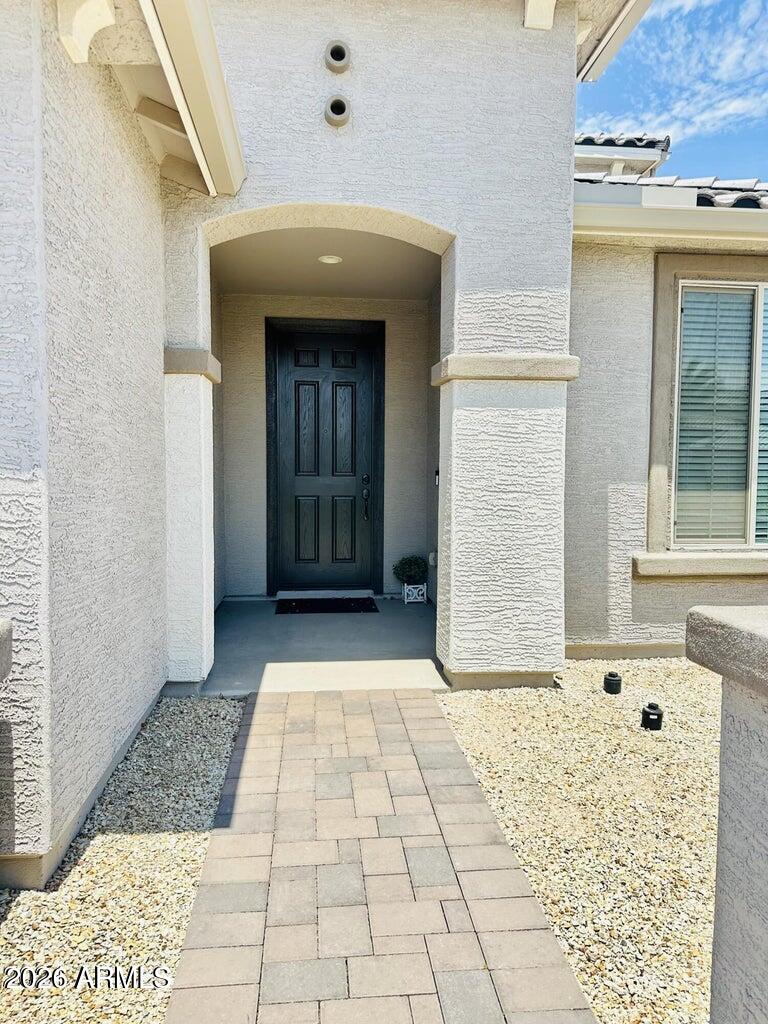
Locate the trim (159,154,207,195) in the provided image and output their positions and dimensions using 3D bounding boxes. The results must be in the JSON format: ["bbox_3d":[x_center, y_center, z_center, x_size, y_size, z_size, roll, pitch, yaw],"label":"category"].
[{"bbox_3d":[-1.047,-1.785,3.752,0.285,0.125,0.040,21,2,-7],"label":"trim"}]

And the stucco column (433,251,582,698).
[{"bbox_3d":[0.710,-0.261,4.317,0.760,2.545,0.550,0,4,-6],"label":"stucco column"}]

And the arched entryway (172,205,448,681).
[{"bbox_3d":[-0.417,-0.338,4.181,1.600,2.695,0.490,0,4,-6],"label":"arched entryway"}]

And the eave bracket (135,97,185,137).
[{"bbox_3d":[-1.017,-1.820,3.307,0.255,0.195,0.060,0,3,-6],"label":"eave bracket"}]

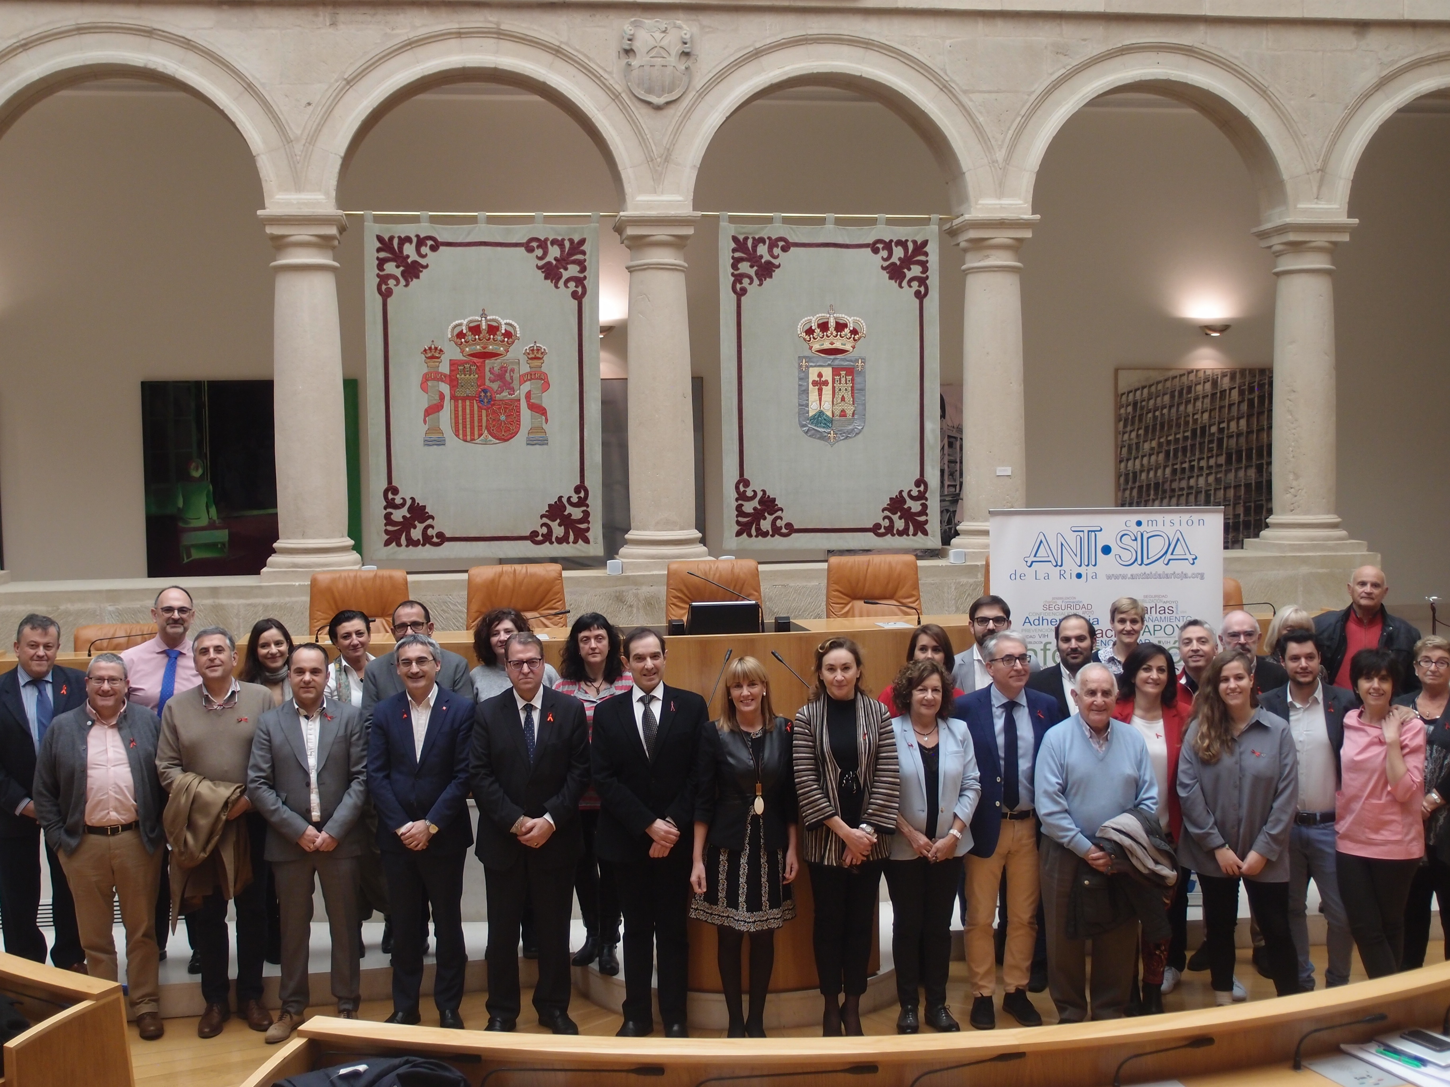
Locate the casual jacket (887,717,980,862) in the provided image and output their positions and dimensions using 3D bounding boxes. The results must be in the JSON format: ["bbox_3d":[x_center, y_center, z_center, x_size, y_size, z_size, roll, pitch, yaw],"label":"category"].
[{"bbox_3d":[0.922,1.078,7.057,0.440,0.649,0.300,-1,3,5],"label":"casual jacket"}]

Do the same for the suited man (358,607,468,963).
[{"bbox_3d":[-1.540,1.137,7.918,0.540,1.721,0.360,-1,3,-10],"label":"suited man"}]

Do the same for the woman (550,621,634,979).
[{"bbox_3d":[-0.611,1.132,7.369,0.460,1.635,0.340,-1,3,-3],"label":"woman"}]

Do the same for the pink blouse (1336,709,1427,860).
[{"bbox_3d":[2.956,1.092,7.179,0.420,0.701,0.300,0,3,18],"label":"pink blouse"}]

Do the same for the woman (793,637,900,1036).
[{"bbox_3d":[0.532,1.298,7.047,0.470,1.740,0.340,-1,3,6],"label":"woman"}]

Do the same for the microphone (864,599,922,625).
[{"bbox_3d":[0.926,0.380,8.760,0.360,0.150,0.050,1,4,38],"label":"microphone"}]

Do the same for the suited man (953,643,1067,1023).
[{"bbox_3d":[1.261,1.276,7.141,0.500,1.750,0.360,-1,3,0],"label":"suited man"}]

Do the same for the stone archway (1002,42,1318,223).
[{"bbox_3d":[3.067,-2.932,11.548,2.370,1.252,0.500,-1,3,-8],"label":"stone archway"}]

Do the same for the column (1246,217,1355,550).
[{"bbox_3d":[4.342,-1.159,11.922,0.630,2.430,0.630,-1,3,-9],"label":"column"}]

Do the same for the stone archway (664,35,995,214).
[{"bbox_3d":[0.689,-2.887,11.194,2.375,1.228,0.500,-1,3,-8],"label":"stone archway"}]

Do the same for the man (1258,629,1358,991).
[{"bbox_3d":[2.698,1.250,7.326,0.560,1.713,0.360,0,3,14],"label":"man"}]

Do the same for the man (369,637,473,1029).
[{"bbox_3d":[-1.374,1.295,7.165,0.500,1.770,0.380,-1,3,-9],"label":"man"}]

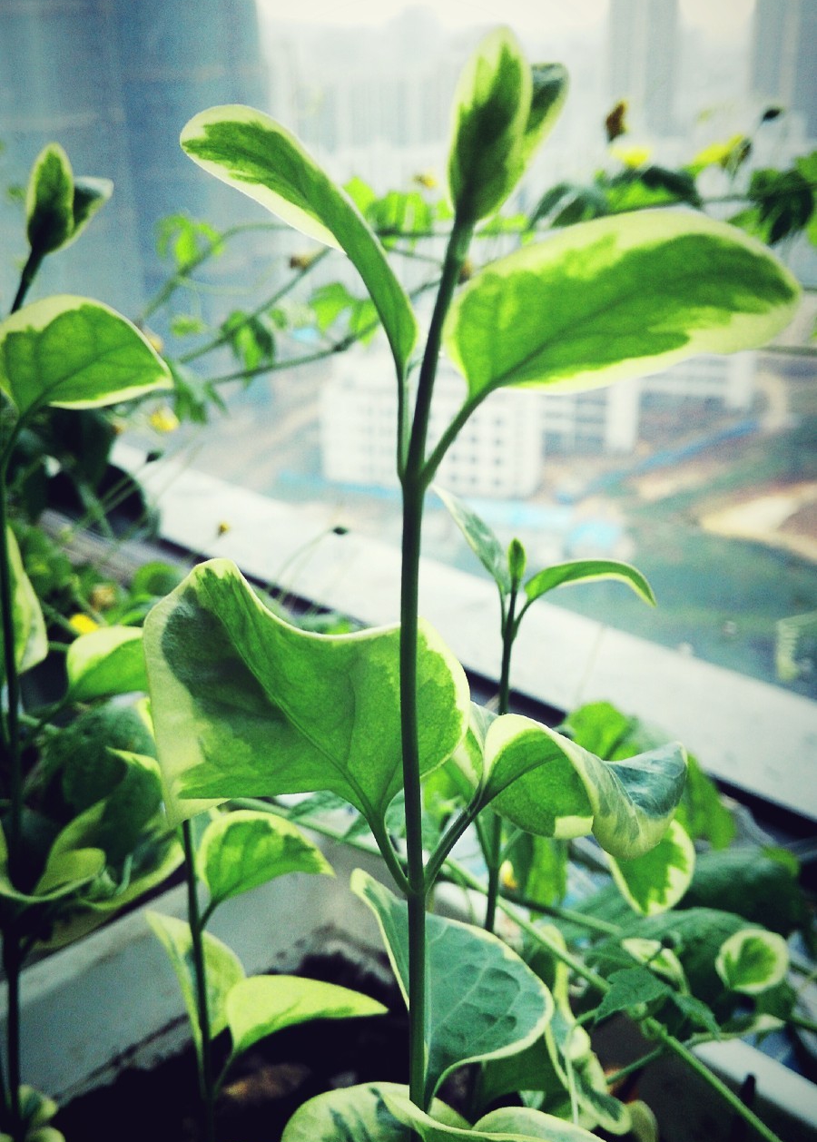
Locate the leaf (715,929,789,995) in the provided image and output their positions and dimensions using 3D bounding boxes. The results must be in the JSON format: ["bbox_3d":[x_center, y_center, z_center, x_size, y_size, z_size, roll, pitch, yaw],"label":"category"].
[{"bbox_3d":[0.102,0.117,0.310,0.022,0.019,0.009,3,9,19],"label":"leaf"}]

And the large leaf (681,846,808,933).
[{"bbox_3d":[0.109,0.105,0.340,0.041,0.020,0.026,-2,25,0],"label":"large leaf"}]

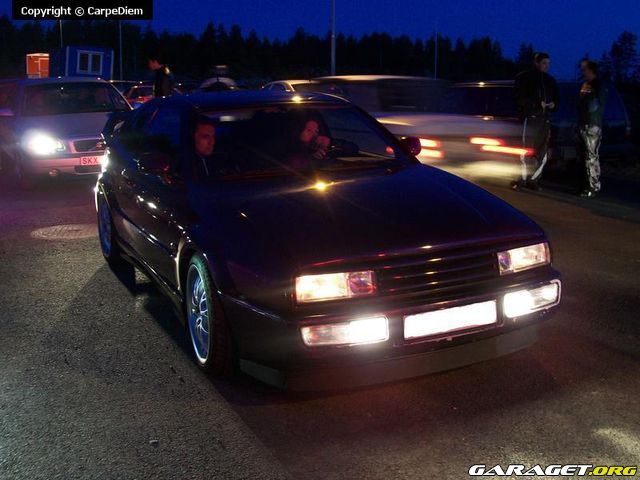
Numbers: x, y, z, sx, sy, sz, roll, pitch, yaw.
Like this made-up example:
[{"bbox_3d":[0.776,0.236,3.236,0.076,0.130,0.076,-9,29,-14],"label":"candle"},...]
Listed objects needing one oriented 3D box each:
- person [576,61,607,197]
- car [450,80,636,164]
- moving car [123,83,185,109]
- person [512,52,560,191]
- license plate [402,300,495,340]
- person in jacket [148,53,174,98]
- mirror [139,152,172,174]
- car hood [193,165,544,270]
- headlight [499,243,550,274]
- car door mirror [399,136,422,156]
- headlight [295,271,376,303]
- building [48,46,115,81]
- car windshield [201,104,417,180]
[{"bbox_3d":[3.485,-1.453,10.700,0.330,1.710,0.460,0,12,-2],"label":"person"},{"bbox_3d":[3.553,-2.025,14.038,1.690,1.400,4.200,-1,11,-5],"label":"car"},{"bbox_3d":[-5.703,-4.814,28.362,4.300,1.420,1.700,-11,16,-44],"label":"moving car"},{"bbox_3d":[2.900,-1.569,11.023,0.600,1.760,0.380,-4,12,-17],"label":"person"},{"bbox_3d":[0.584,0.355,3.720,0.490,0.112,0.020,-7,13,-23],"label":"license plate"},{"bbox_3d":[-2.610,-2.198,13.700,0.360,1.740,0.500,-4,12,-17],"label":"person in jacket"},{"bbox_3d":[-0.914,-0.428,4.622,0.180,0.130,0.110,-6,14,-27],"label":"mirror"},{"bbox_3d":[0.260,-0.164,4.312,1.420,0.260,1.220,-7,13,-23],"label":"car hood"},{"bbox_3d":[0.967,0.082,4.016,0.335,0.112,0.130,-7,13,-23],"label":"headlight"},{"bbox_3d":[0.578,-0.592,5.375,0.180,0.130,0.110,-6,14,-27],"label":"car door mirror"},{"bbox_3d":[0.052,0.188,3.589,0.360,0.120,0.120,-5,13,-21],"label":"headlight"},{"bbox_3d":[-11.704,-8.106,41.000,2.600,2.700,2.900,-4,14,-31],"label":"building"},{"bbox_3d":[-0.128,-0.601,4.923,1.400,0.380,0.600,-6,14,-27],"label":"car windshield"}]

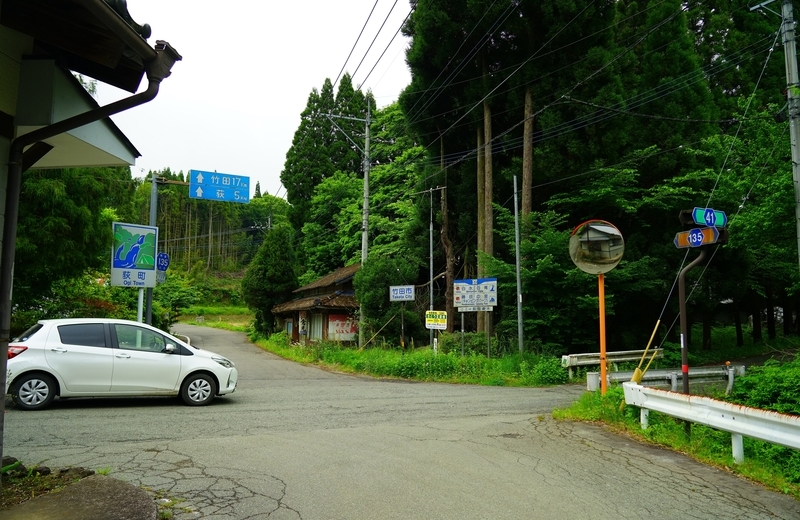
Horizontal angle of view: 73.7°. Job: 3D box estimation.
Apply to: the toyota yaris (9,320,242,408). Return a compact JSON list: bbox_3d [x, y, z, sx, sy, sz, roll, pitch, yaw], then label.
[{"bbox_3d":[-5.008,1.851,9.870,3.945,1.500,1.695,6,-7,-27],"label":"toyota yaris"}]

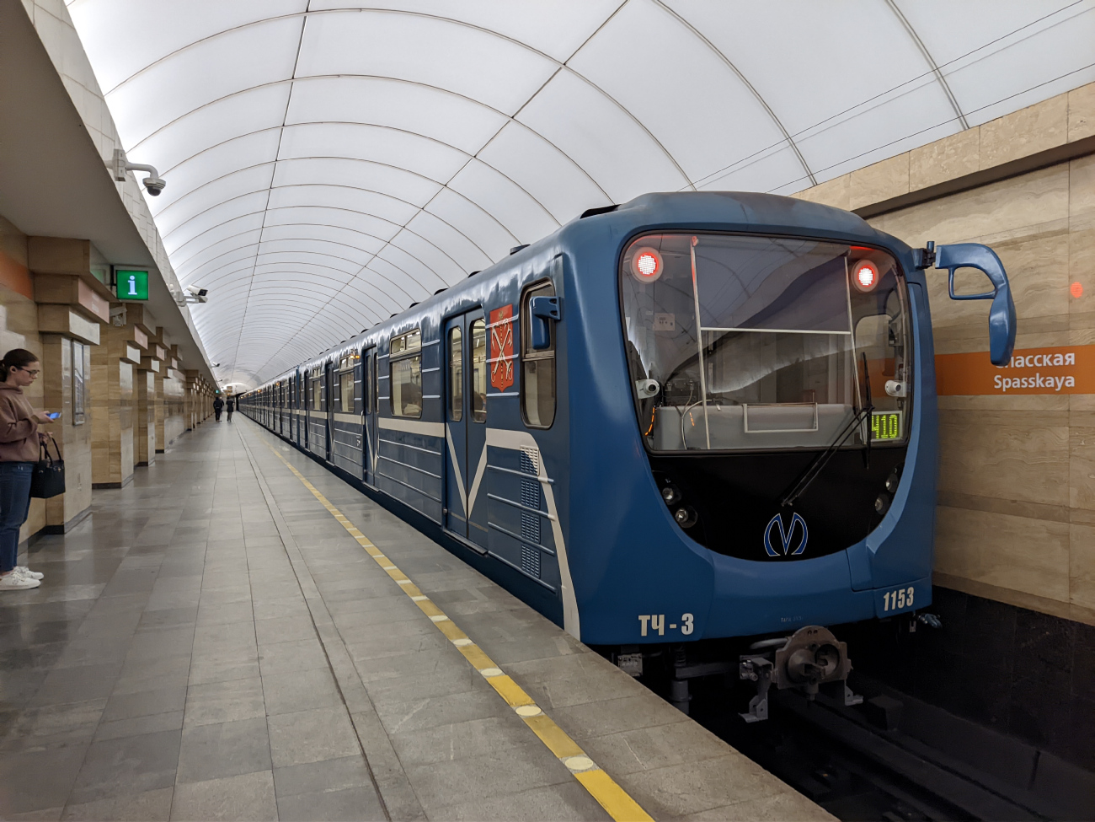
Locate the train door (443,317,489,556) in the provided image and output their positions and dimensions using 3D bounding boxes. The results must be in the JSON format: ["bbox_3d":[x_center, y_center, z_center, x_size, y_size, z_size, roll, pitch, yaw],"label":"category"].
[{"bbox_3d":[-0.675,0.116,6.664,0.110,1.910,1.320,-1,1,-22],"label":"train door"}]

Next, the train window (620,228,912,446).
[{"bbox_3d":[1.452,-0.422,4.855,2.140,1.320,0.240,-1,1,-22],"label":"train window"}]

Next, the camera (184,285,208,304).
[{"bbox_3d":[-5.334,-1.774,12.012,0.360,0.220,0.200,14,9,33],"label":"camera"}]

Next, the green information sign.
[{"bbox_3d":[-4.790,-1.449,9.139,0.335,0.345,0.090,-1,1,-22],"label":"green information sign"}]

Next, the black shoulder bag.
[{"bbox_3d":[-3.600,0.388,5.632,0.190,0.430,0.290,0,1,-6],"label":"black shoulder bag"}]

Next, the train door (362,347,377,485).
[{"bbox_3d":[-2.411,0.077,10.956,0.110,1.910,1.300,-1,1,-22],"label":"train door"}]

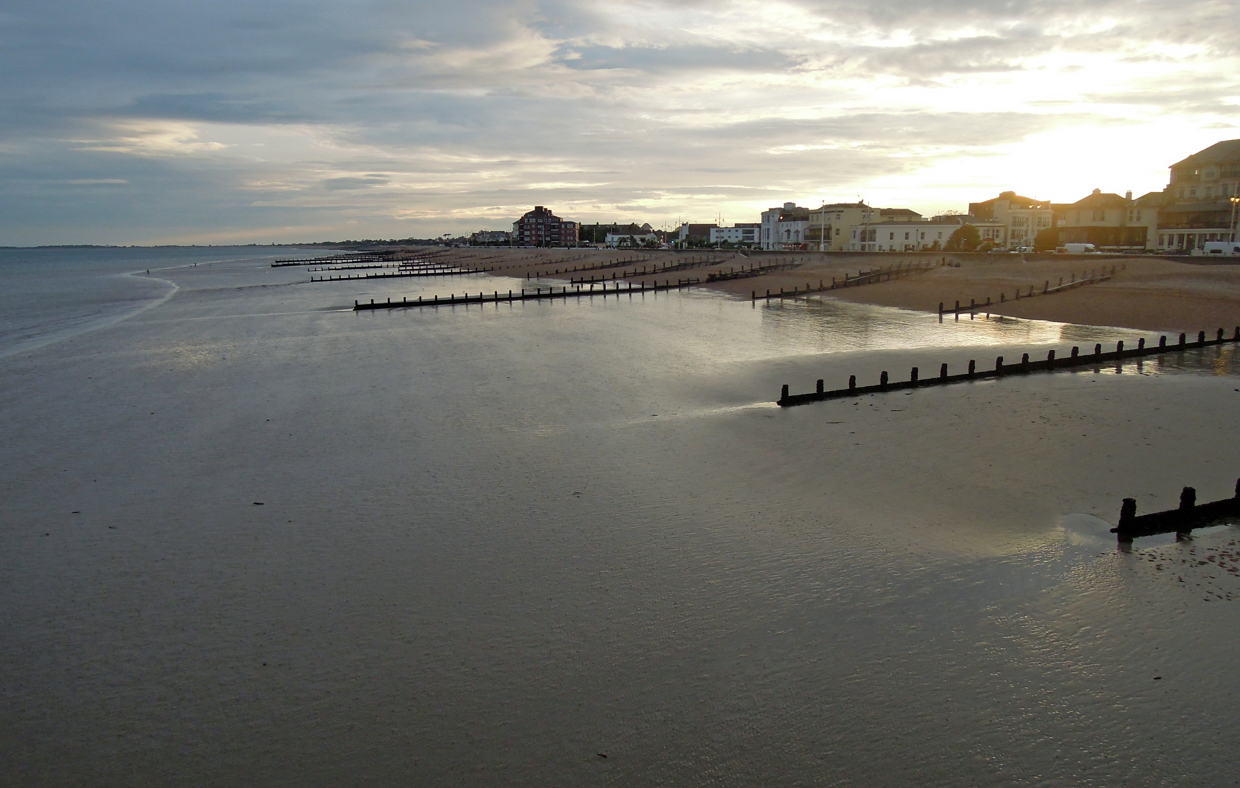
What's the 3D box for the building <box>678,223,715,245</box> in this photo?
[{"bbox_3d":[34.700,-71.140,385.000,16.000,10.600,10.500,-2,10,-14],"label":"building"}]

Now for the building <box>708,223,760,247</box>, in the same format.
[{"bbox_3d":[50.130,-69.600,377.000,21.000,10.500,14.000,-1,10,-8],"label":"building"}]

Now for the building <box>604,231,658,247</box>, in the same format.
[{"bbox_3d":[5.030,-69.880,388.000,23.000,7.500,11.000,-1,10,-8],"label":"building"}]

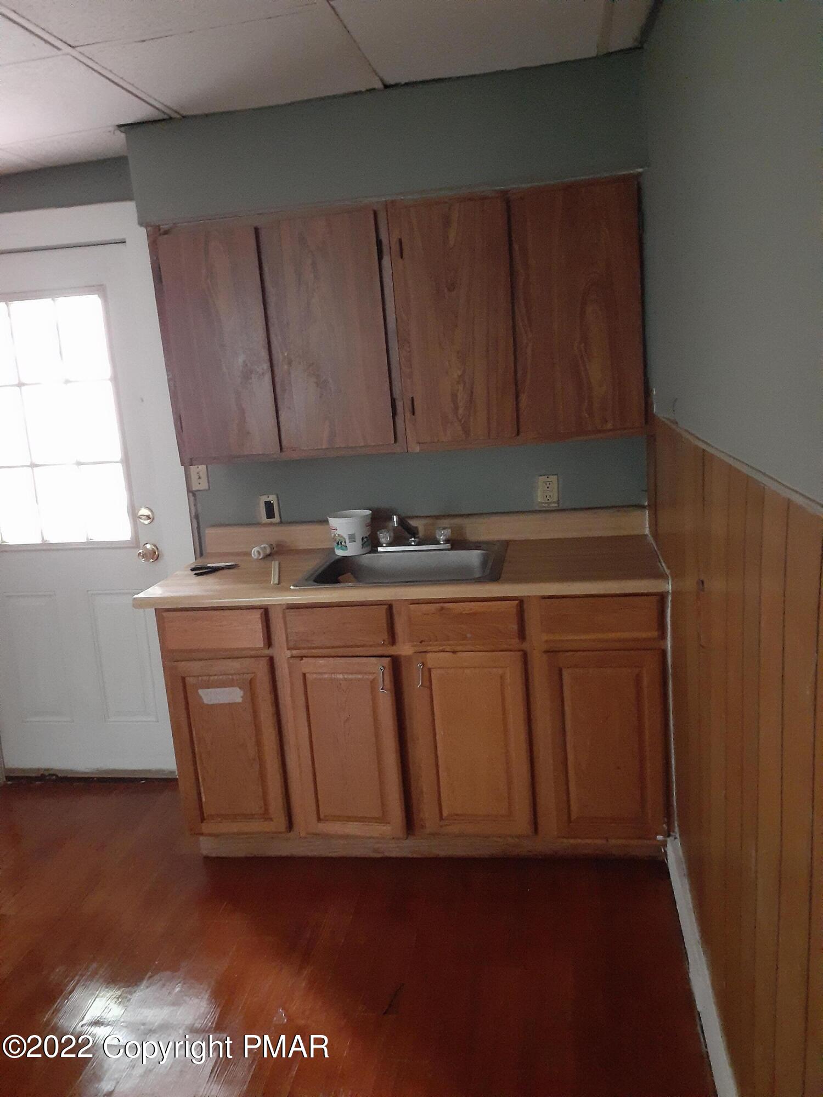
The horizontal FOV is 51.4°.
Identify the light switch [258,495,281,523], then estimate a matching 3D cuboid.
[{"bbox_3d":[-0.522,-0.140,3.158,0.069,0.115,0.010,-2,12,10],"label":"light switch"}]

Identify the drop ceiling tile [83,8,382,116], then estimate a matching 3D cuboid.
[{"bbox_3d":[-0.444,-1.291,2.286,0.631,0.020,0.628,-3,12,10],"label":"drop ceiling tile"}]

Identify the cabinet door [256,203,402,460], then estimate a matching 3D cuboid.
[{"bbox_3d":[-0.263,-0.667,2.681,0.376,0.701,0.020,-2,12,10],"label":"cabinet door"}]

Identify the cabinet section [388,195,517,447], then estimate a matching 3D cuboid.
[{"bbox_3d":[0.143,-0.683,2.612,0.331,0.709,0.020,-2,12,10],"label":"cabinet section"}]

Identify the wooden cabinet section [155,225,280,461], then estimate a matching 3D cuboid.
[{"bbox_3d":[-0.612,-0.643,2.737,0.329,0.710,0.020,-3,12,10],"label":"wooden cabinet section"}]

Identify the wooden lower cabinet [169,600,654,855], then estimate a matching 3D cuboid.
[{"bbox_3d":[0.046,0.521,2.905,1.532,0.892,0.618,-2,12,10],"label":"wooden lower cabinet"}]

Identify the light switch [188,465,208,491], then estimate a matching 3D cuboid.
[{"bbox_3d":[-0.793,-0.272,3.195,0.071,0.115,0.013,-3,12,10],"label":"light switch"}]

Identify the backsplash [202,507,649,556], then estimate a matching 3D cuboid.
[{"bbox_3d":[0.018,-0.060,3.084,1.599,0.094,0.021,-2,12,10],"label":"backsplash"}]

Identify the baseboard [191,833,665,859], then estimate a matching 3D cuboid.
[{"bbox_3d":[0.041,0.959,2.777,1.527,0.091,0.020,-2,12,10],"label":"baseboard"}]

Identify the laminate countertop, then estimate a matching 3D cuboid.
[{"bbox_3d":[-0.024,0.069,2.824,1.614,0.039,0.625,-3,12,10],"label":"laminate countertop"}]

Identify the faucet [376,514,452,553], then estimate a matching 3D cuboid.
[{"bbox_3d":[-0.006,-0.057,2.950,0.266,0.147,0.195,-3,12,10],"label":"faucet"}]

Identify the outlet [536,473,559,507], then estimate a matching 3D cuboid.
[{"bbox_3d":[0.479,-0.199,2.985,0.066,0.113,0.010,-2,12,10],"label":"outlet"}]

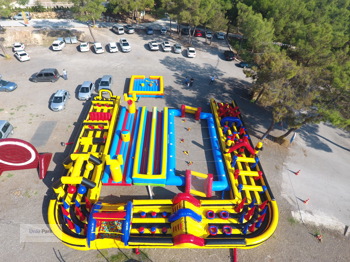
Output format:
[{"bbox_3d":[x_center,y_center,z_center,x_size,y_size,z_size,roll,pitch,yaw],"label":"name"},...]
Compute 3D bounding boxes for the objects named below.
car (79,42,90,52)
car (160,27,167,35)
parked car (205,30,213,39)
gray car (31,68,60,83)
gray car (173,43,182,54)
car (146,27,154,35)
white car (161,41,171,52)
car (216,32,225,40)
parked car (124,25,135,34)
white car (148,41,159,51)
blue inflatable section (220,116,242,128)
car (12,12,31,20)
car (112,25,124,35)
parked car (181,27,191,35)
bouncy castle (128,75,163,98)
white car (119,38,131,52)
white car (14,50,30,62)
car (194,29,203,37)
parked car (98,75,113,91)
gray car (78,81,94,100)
[{"bbox_3d":[-21.360,-20.110,47.770,1.700,1.420,4.310,-10,43,-12],"label":"car"},{"bbox_3d":[-2.817,-25.793,51.823,1.720,1.450,4.100,-2,46,-1],"label":"car"},{"bbox_3d":[9.270,-26.340,55.270,1.650,1.390,4.030,5,42,4],"label":"parked car"},{"bbox_3d":[-23.797,-10.056,36.744,4.600,1.720,1.820,-3,46,-2],"label":"gray car"},{"bbox_3d":[0.590,-19.790,47.790,1.710,1.440,4.280,-4,42,-6],"label":"gray car"},{"bbox_3d":[-7.170,-29.160,58.050,1.740,1.470,4.260,-2,42,-3],"label":"car"},{"bbox_3d":[-2.063,-19.790,46.631,1.780,1.530,4.250,-8,45,-11],"label":"white car"},{"bbox_3d":[12.440,-26.200,55.160,1.680,1.410,4.090,5,42,5],"label":"car"},{"bbox_3d":[-12.007,-26.806,52.822,1.795,1.532,4.423,-17,48,-15],"label":"parked car"},{"bbox_3d":[-4.887,-20.253,47.321,1.770,1.460,4.400,-7,45,-10],"label":"white car"},{"bbox_3d":[7.526,-0.937,26.962,2.750,1.950,0.620,0,44,-3],"label":"blue inflatable section"},{"bbox_3d":[-40.742,-30.637,53.845,4.350,1.470,1.740,-4,44,-7],"label":"car"},{"bbox_3d":[-16.240,-29.120,57.540,1.820,1.870,4.720,-22,47,-24],"label":"car"},{"bbox_3d":[2.587,-25.418,51.401,1.770,1.470,4.200,-6,46,-6],"label":"parked car"},{"bbox_3d":[-4.724,-7.770,34.911,5.750,0.950,5.300,-1,46,0],"label":"bouncy castle"},{"bbox_3d":[-11.358,-19.585,45.930,1.770,1.480,4.700,-15,48,-13],"label":"white car"},{"bbox_3d":[-32.760,-16.240,43.250,1.720,1.430,4.350,-31,51,-31],"label":"white car"},{"bbox_3d":[6.470,-27.328,55.859,1.740,1.480,4.100,1,44,-1],"label":"car"},{"bbox_3d":[-11.516,-7.795,33.542,1.760,1.480,4.300,-2,44,-4],"label":"parked car"},{"bbox_3d":[-14.460,-6.780,33.010,1.700,1.500,4.100,-3,42,-4],"label":"gray car"}]

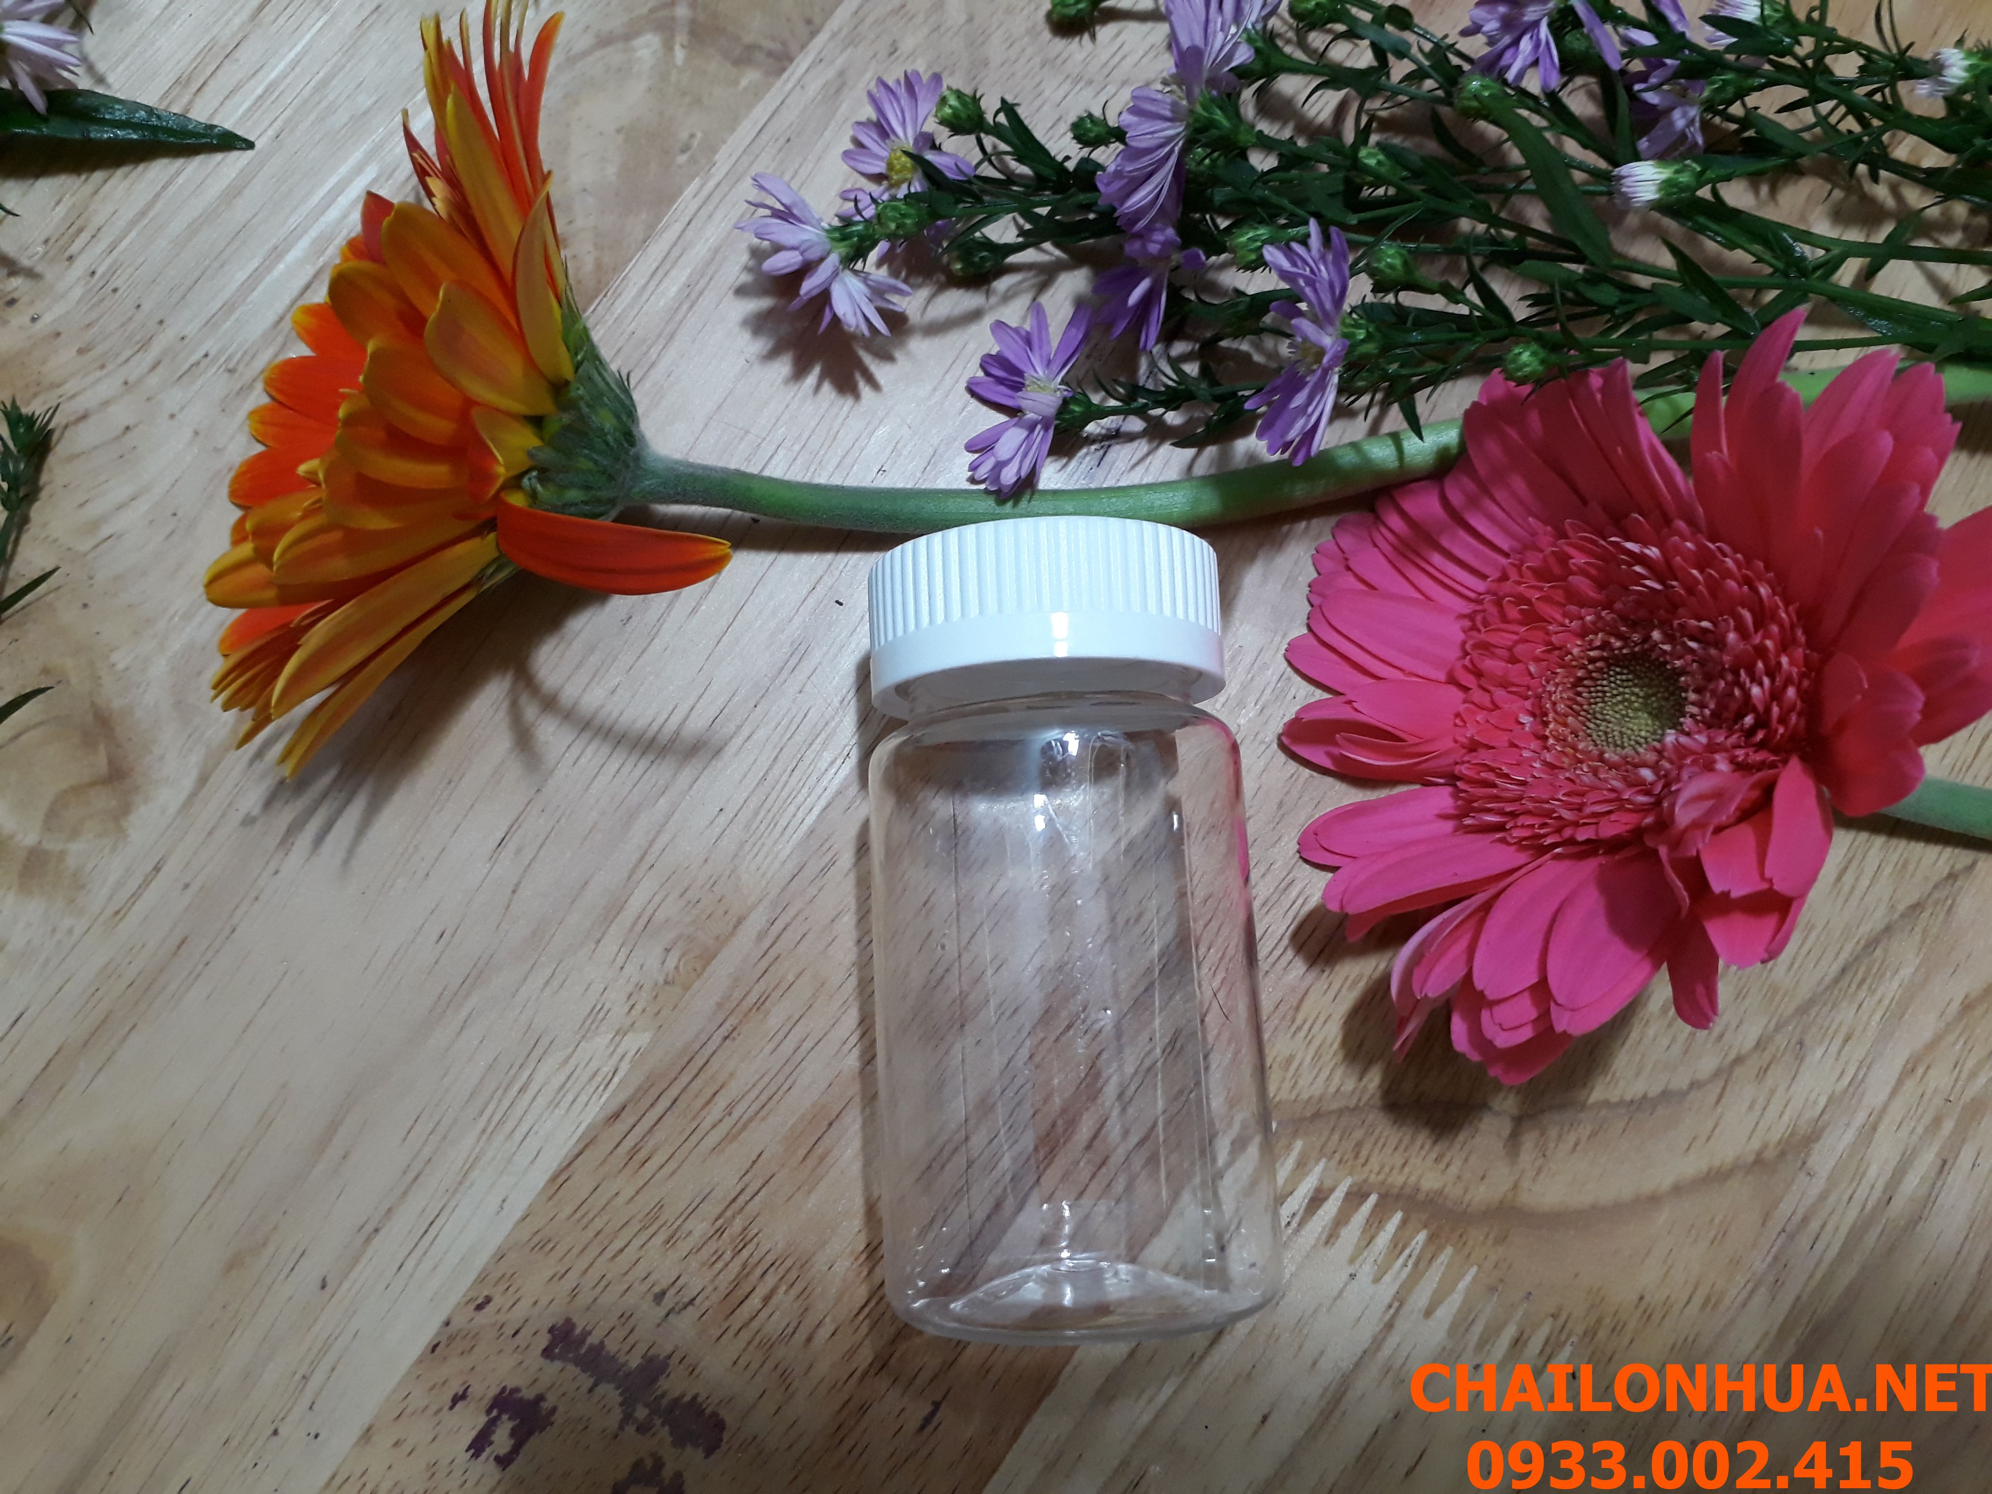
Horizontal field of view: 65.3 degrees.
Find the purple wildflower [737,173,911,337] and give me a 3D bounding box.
[{"bbox_3d":[-0.025,-0.070,0.220,0.015,0.024,0.028,-40,79,21],"label":"purple wildflower"}]

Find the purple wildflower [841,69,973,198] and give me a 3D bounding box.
[{"bbox_3d":[-0.013,-0.088,0.230,0.025,0.012,0.027,-27,75,34],"label":"purple wildflower"}]

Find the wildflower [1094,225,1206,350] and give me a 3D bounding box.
[{"bbox_3d":[0.022,-0.068,0.225,0.014,0.020,0.020,-25,79,-9],"label":"wildflower"}]

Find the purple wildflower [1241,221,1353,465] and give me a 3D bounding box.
[{"bbox_3d":[0.042,-0.057,0.219,0.014,0.027,0.032,-5,77,-8],"label":"purple wildflower"}]

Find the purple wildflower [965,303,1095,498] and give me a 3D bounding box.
[{"bbox_3d":[0.005,-0.049,0.220,0.014,0.024,0.025,3,76,-26],"label":"purple wildflower"}]

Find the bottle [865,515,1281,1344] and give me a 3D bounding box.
[{"bbox_3d":[0.008,0.023,0.193,0.046,0.046,0.092,-3,77,-1],"label":"bottle"}]

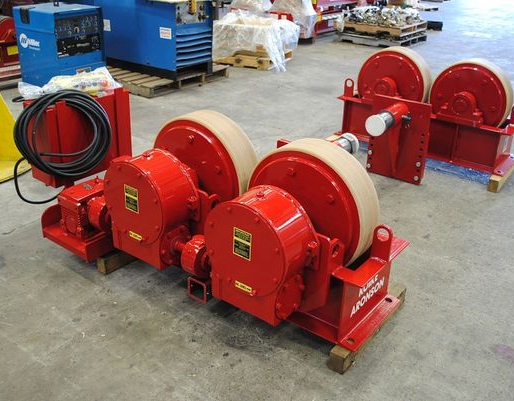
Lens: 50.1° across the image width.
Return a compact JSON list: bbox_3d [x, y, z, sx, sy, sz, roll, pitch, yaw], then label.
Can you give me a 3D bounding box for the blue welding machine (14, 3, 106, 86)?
[{"bbox_3d":[-2.055,-1.561,5.909,0.600,0.988,0.620,18,29,29],"label":"blue welding machine"}]

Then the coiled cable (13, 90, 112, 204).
[{"bbox_3d":[-1.055,-0.293,2.984,0.490,0.580,0.130,-17,31,-34],"label":"coiled cable"}]

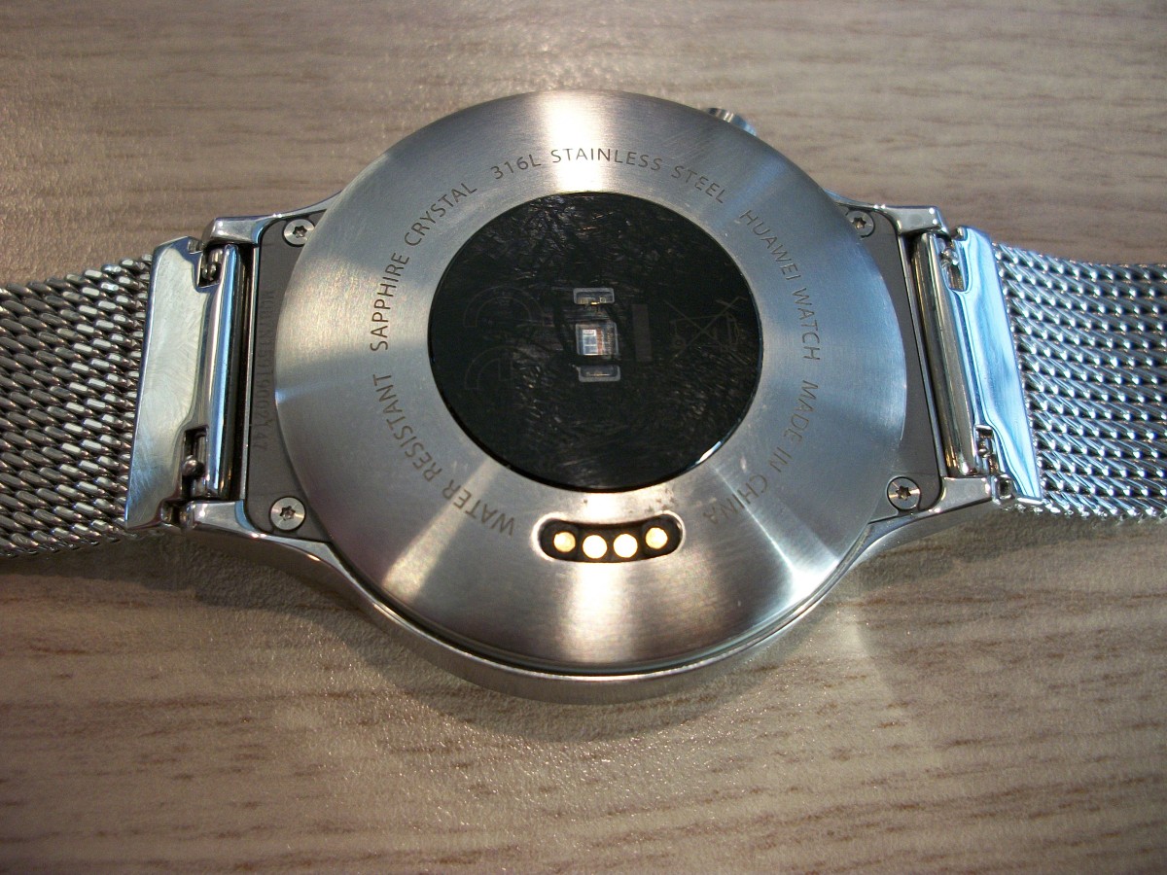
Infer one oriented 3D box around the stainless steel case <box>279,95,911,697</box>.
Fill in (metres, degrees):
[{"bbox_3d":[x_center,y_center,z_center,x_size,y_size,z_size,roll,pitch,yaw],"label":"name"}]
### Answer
[{"bbox_3d":[0.001,-0.004,0.078,0.043,0.011,0.043,-2,68,-5],"label":"stainless steel case"}]

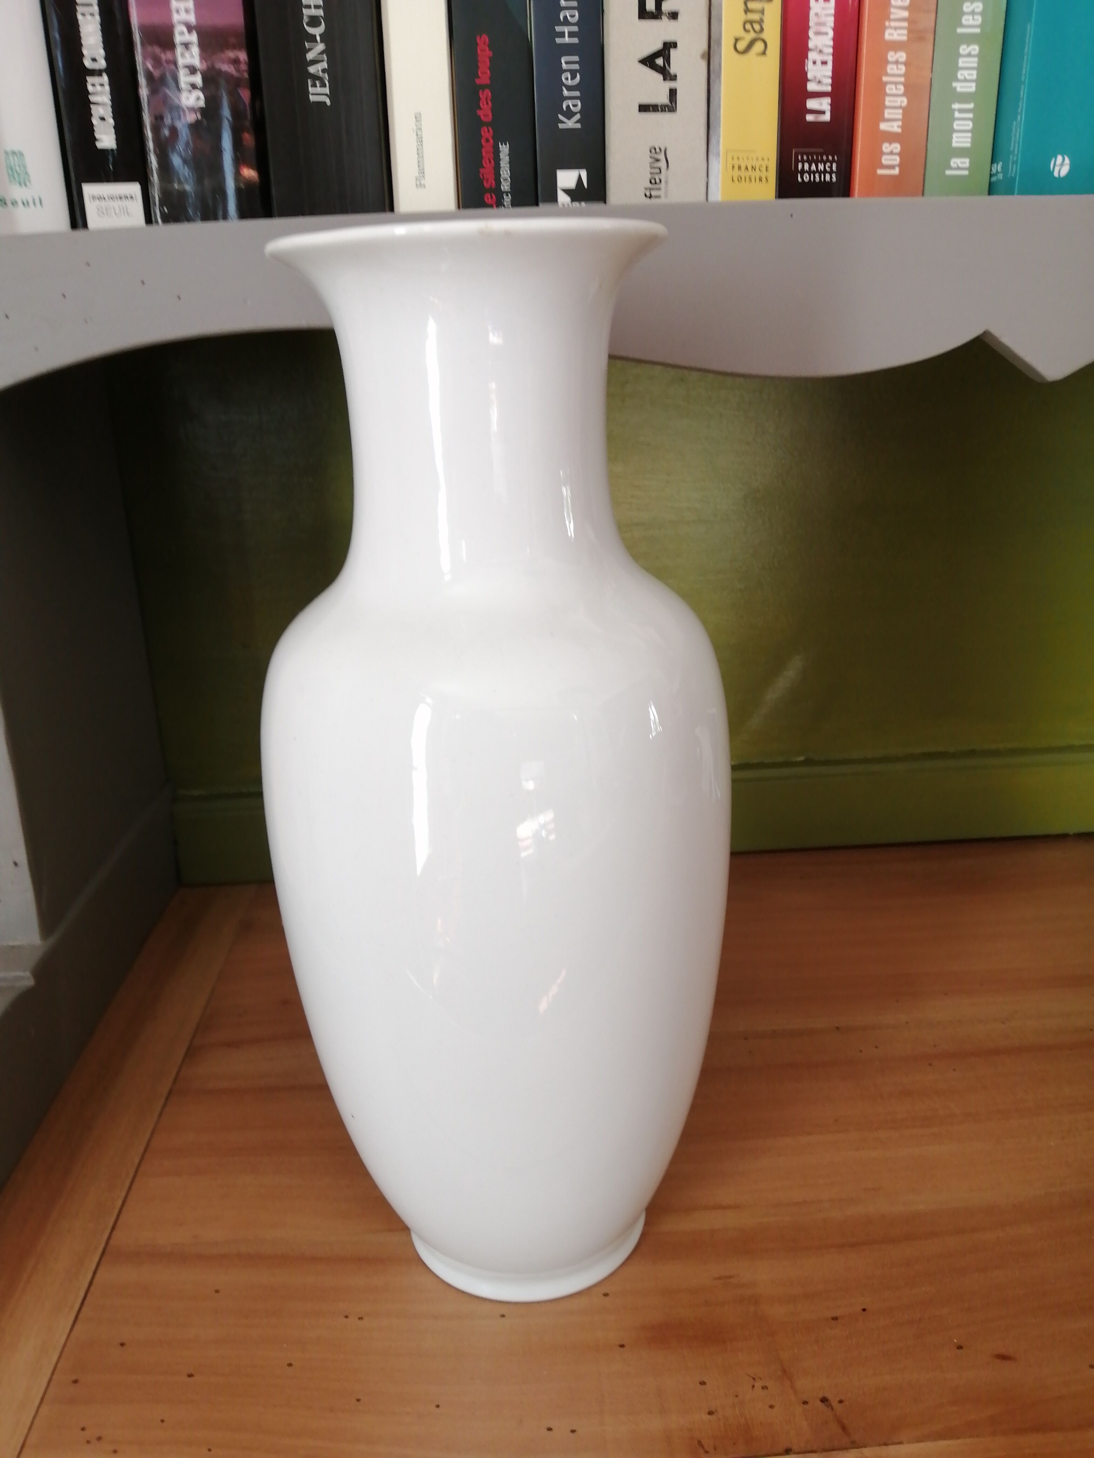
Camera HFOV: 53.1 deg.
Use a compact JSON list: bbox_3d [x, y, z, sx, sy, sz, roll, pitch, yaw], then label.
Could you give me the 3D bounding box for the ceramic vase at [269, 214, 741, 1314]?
[{"bbox_3d":[-0.016,0.025,0.391,0.159,0.367,0.159,-3,18,0],"label":"ceramic vase"}]

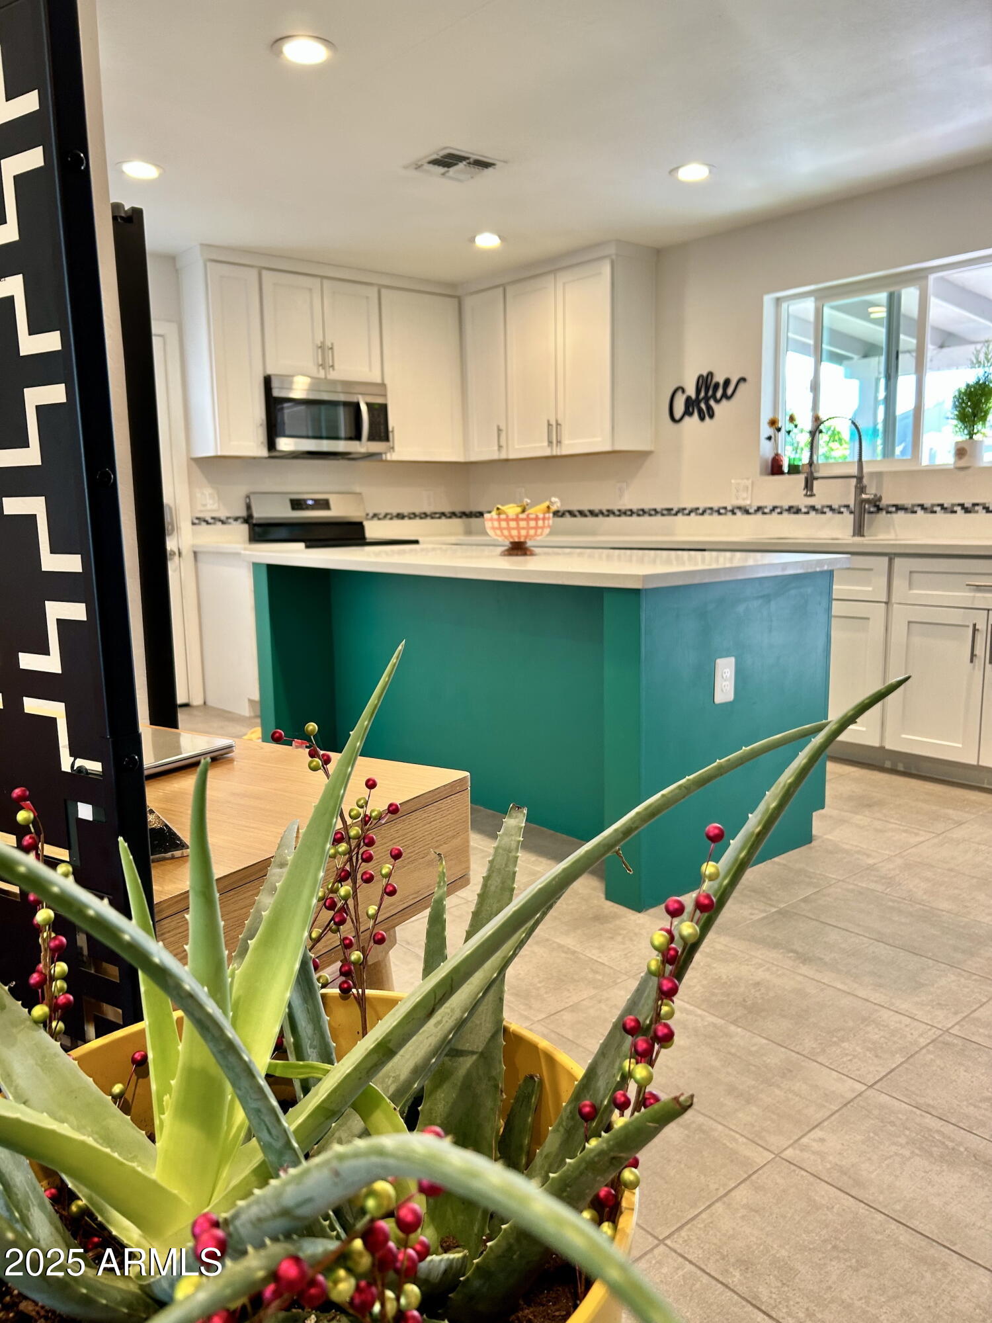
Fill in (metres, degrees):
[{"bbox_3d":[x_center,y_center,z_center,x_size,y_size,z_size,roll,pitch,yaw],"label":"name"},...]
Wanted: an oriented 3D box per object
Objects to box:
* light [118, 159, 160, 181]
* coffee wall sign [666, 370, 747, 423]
[{"bbox_3d":[-1.411,-1.956,3.967,0.185,0.030,0.185,-1,9,0],"label":"light"},{"bbox_3d":[1.098,-1.382,5.199,0.020,0.250,0.500,-8,12,-40],"label":"coffee wall sign"}]

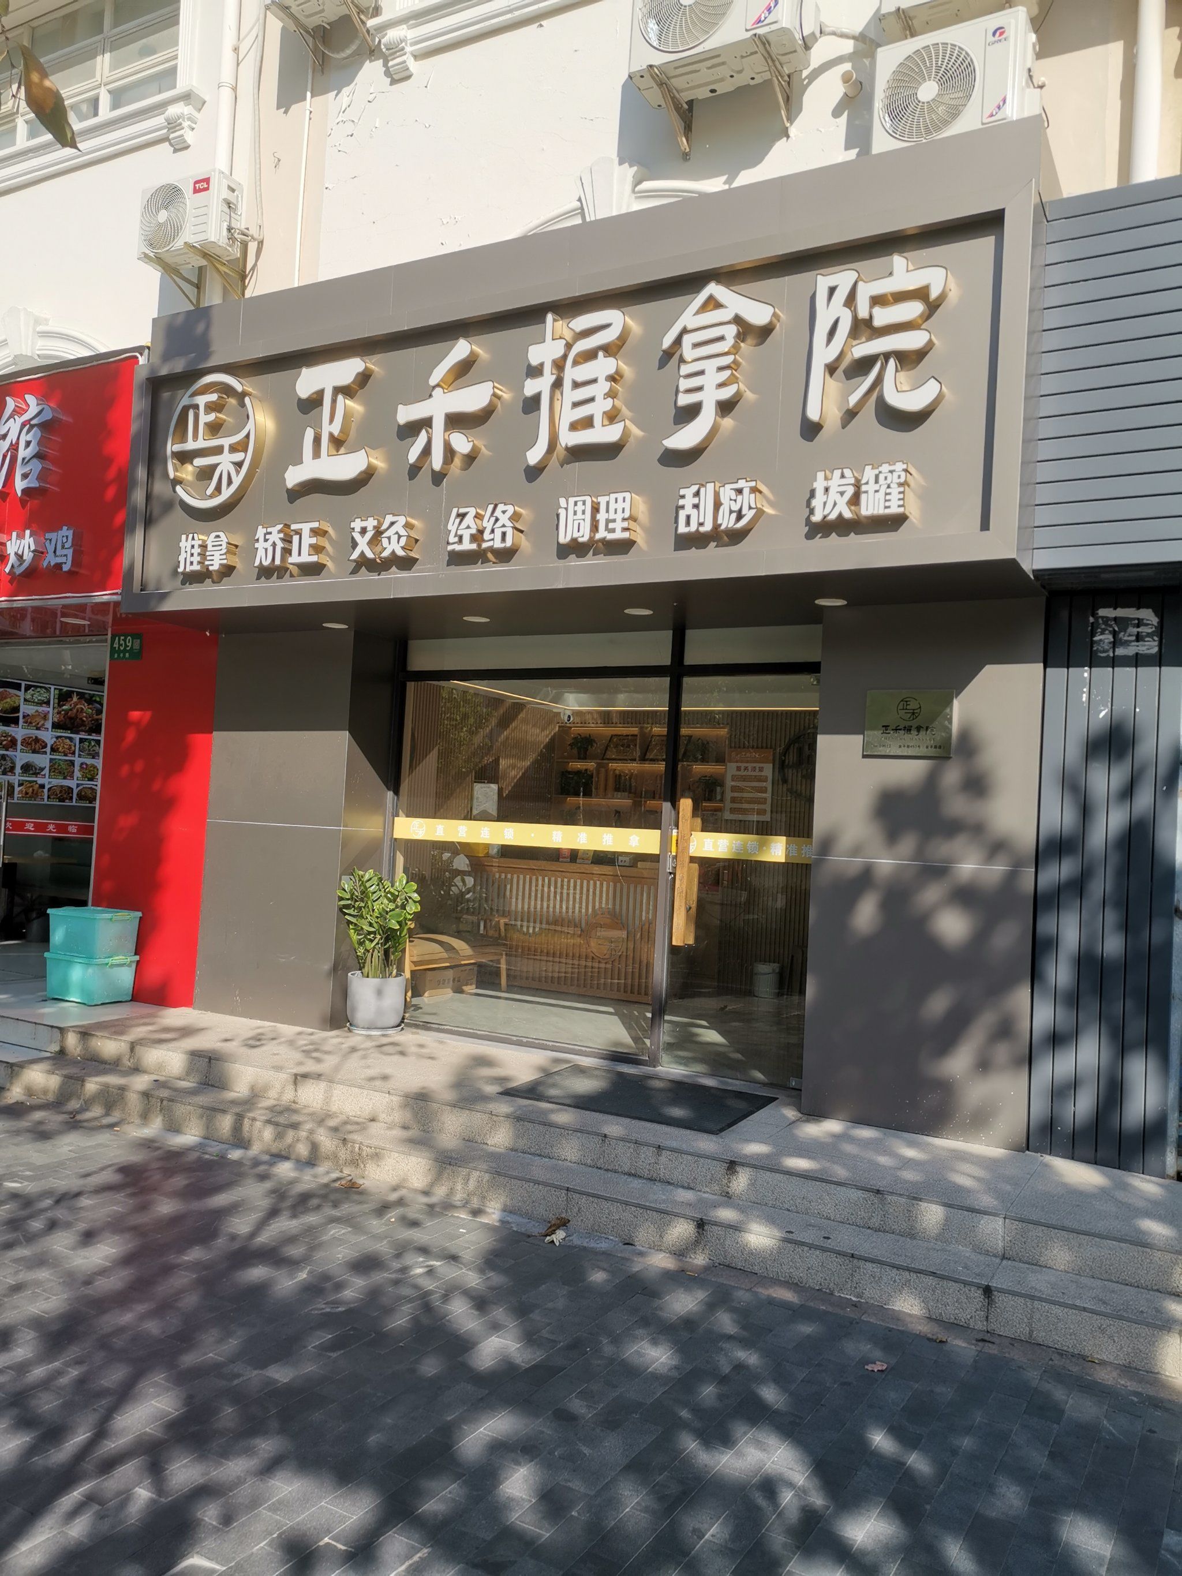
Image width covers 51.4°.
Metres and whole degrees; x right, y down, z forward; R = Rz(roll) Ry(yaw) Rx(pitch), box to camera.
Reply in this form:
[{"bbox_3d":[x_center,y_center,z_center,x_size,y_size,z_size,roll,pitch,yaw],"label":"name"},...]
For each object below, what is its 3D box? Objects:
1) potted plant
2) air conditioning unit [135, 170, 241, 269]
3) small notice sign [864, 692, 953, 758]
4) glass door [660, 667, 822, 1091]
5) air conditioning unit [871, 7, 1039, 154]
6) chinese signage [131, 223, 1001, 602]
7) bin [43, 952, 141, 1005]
[{"bbox_3d":[-1.316,0.987,7.534,0.480,0.980,0.460,3,-2,0],"label":"potted plant"},{"bbox_3d":[-2.793,-3.954,8.608,0.750,0.500,0.260,2,-2,30],"label":"air conditioning unit"},{"bbox_3d":[1.465,-0.298,5.682,0.410,0.310,0.030,2,-2,30],"label":"small notice sign"},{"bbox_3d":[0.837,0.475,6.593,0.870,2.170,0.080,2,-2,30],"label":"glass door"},{"bbox_3d":[1.791,-3.348,6.004,0.720,0.560,0.320,2,-2,30],"label":"air conditioning unit"},{"bbox_3d":[-0.509,-1.702,6.051,4.880,1.280,0.130,2,-2,30],"label":"chinese signage"},{"bbox_3d":[-3.273,1.246,8.075,0.470,0.290,0.380,2,-2,30],"label":"bin"}]

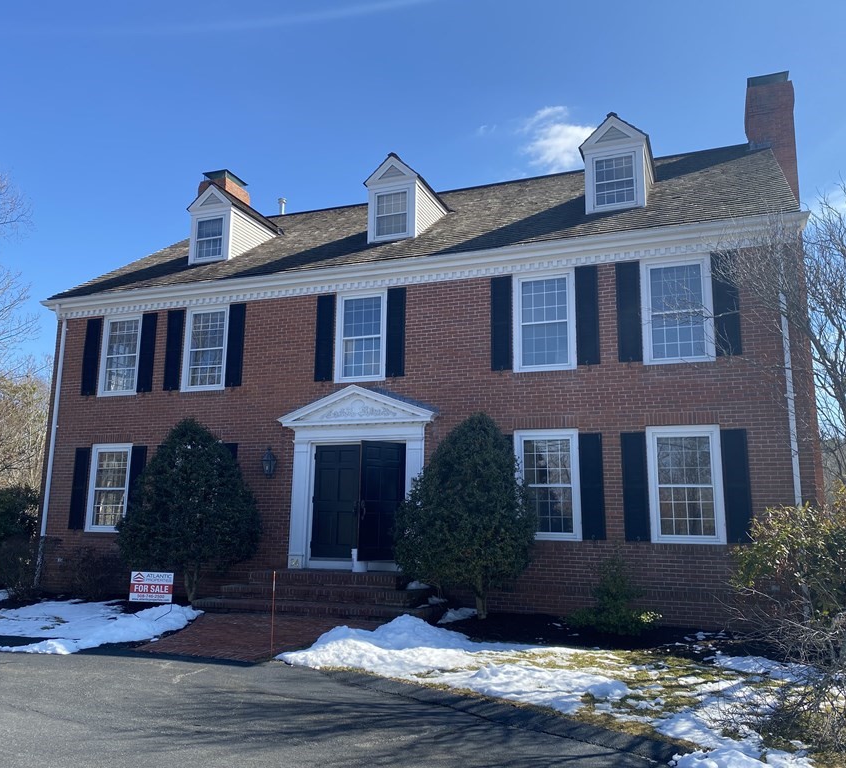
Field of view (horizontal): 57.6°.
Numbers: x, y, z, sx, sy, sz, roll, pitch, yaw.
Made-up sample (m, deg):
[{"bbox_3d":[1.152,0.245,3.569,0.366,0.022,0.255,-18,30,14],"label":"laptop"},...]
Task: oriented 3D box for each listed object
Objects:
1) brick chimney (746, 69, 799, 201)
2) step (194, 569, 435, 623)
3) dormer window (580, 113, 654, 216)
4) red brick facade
[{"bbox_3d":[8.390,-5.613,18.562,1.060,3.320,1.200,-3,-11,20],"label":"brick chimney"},{"bbox_3d":[-1.552,3.498,12.853,4.100,0.635,1.880,-3,-11,20],"label":"step"},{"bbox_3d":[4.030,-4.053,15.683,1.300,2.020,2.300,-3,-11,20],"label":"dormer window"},{"bbox_3d":[-1.156,1.116,14.294,15.030,5.920,0.400,-3,-11,20],"label":"red brick facade"}]

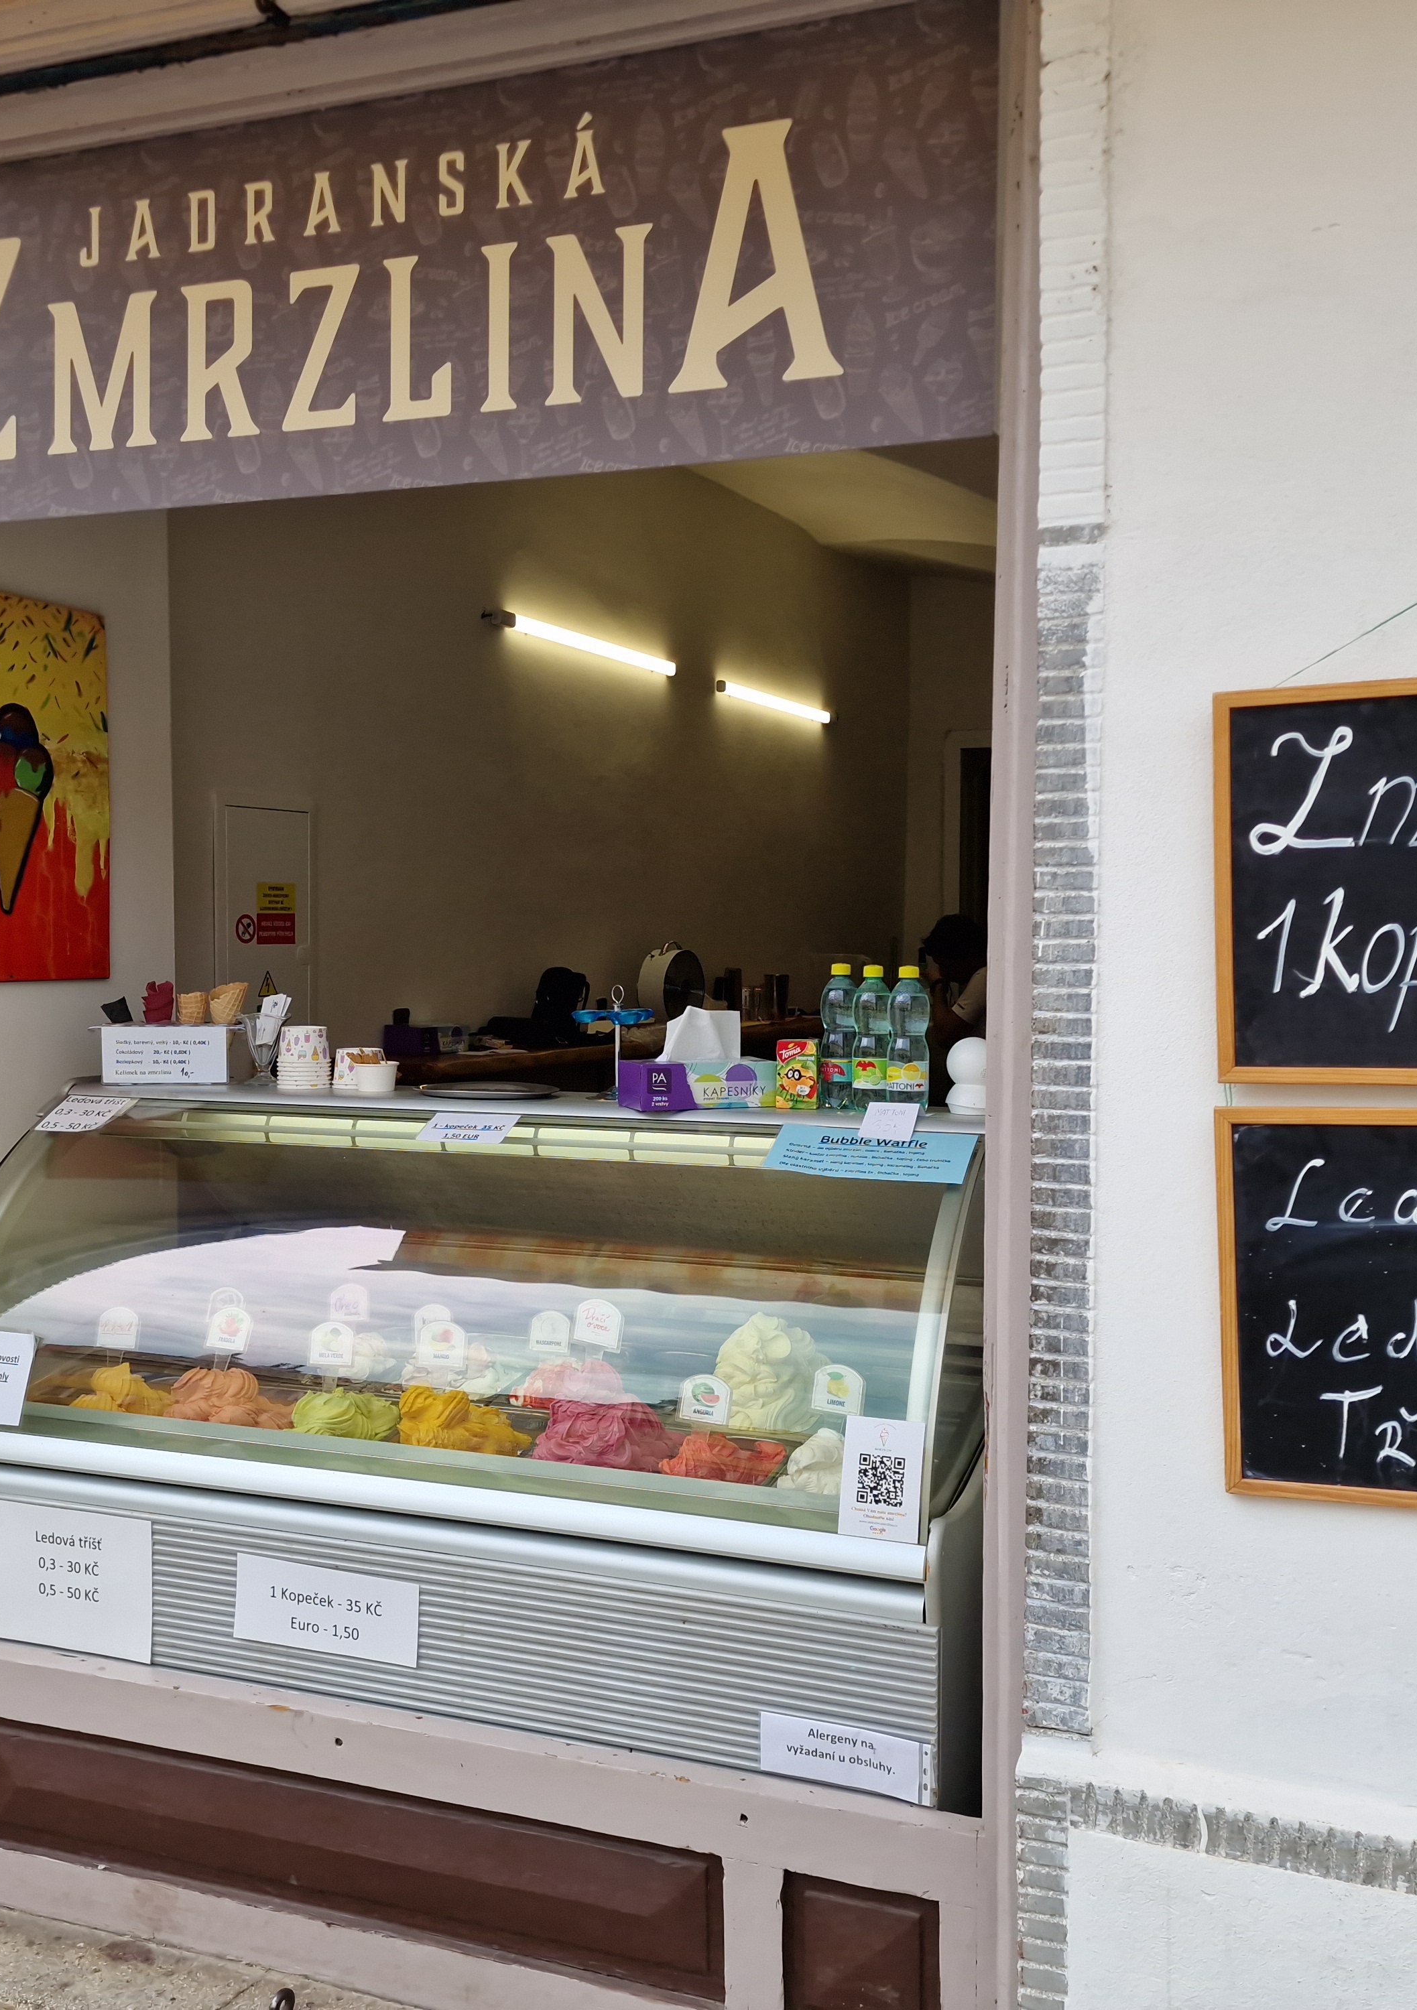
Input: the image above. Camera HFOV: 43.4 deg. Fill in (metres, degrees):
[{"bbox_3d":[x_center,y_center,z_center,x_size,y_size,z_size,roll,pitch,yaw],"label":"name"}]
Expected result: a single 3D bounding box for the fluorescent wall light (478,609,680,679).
[{"bbox_3d":[-0.416,-1.296,6.421,0.070,0.058,1.323,1,3,25],"label":"fluorescent wall light"}]

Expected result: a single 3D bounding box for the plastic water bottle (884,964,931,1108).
[{"bbox_3d":[0.302,0.054,2.683,0.065,0.223,0.065,1,2,20],"label":"plastic water bottle"}]

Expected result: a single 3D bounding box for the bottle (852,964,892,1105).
[{"bbox_3d":[0.249,0.052,2.703,0.065,0.223,0.065,1,2,20],"label":"bottle"}]

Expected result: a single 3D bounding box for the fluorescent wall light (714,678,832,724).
[{"bbox_3d":[0.306,-1.341,7.937,0.070,0.058,1.303,1,3,25],"label":"fluorescent wall light"}]

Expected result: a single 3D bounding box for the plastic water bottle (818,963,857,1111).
[{"bbox_3d":[0.203,0.050,2.719,0.065,0.223,0.065,1,2,20],"label":"plastic water bottle"}]

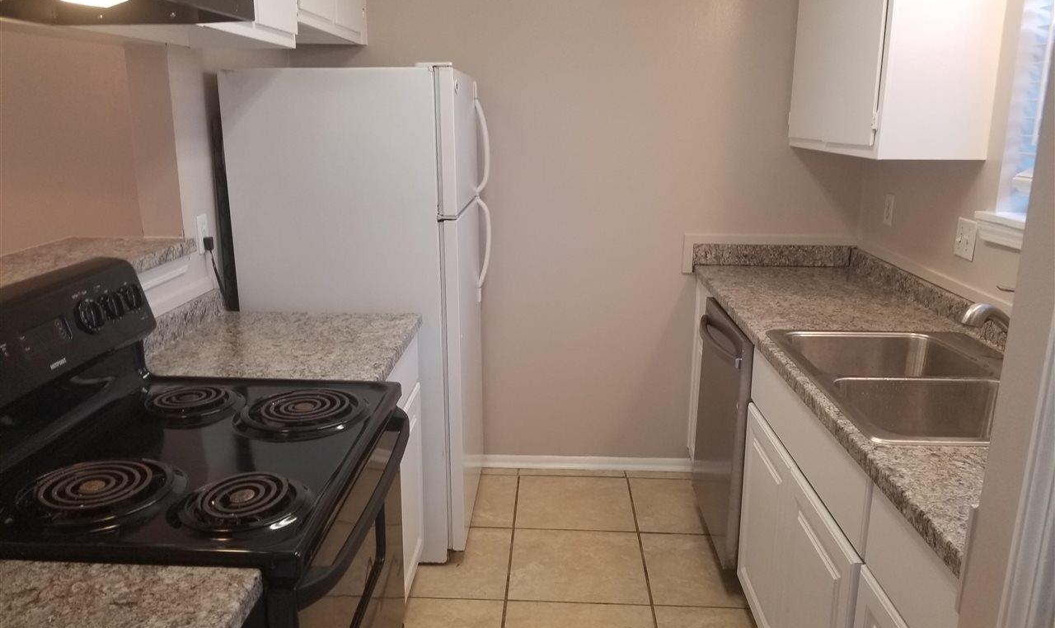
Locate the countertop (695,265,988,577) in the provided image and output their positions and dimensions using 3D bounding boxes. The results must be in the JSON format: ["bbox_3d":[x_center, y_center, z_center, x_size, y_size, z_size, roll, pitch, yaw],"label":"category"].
[{"bbox_3d":[0.956,0.085,2.151,0.645,0.039,2.215,1,14,2],"label":"countertop"}]

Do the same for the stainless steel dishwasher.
[{"bbox_3d":[0.927,0.411,2.716,0.615,0.845,0.605,1,14,2],"label":"stainless steel dishwasher"}]

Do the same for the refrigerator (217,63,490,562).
[{"bbox_3d":[-0.532,-0.028,2.905,0.750,1.649,0.750,1,14,2],"label":"refrigerator"}]

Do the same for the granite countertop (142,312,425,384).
[{"bbox_3d":[-0.655,0.092,2.116,0.659,0.039,0.640,1,14,2],"label":"granite countertop"}]

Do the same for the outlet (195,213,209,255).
[{"bbox_3d":[-0.965,-0.235,2.374,0.012,0.116,0.070,1,14,2],"label":"outlet"}]

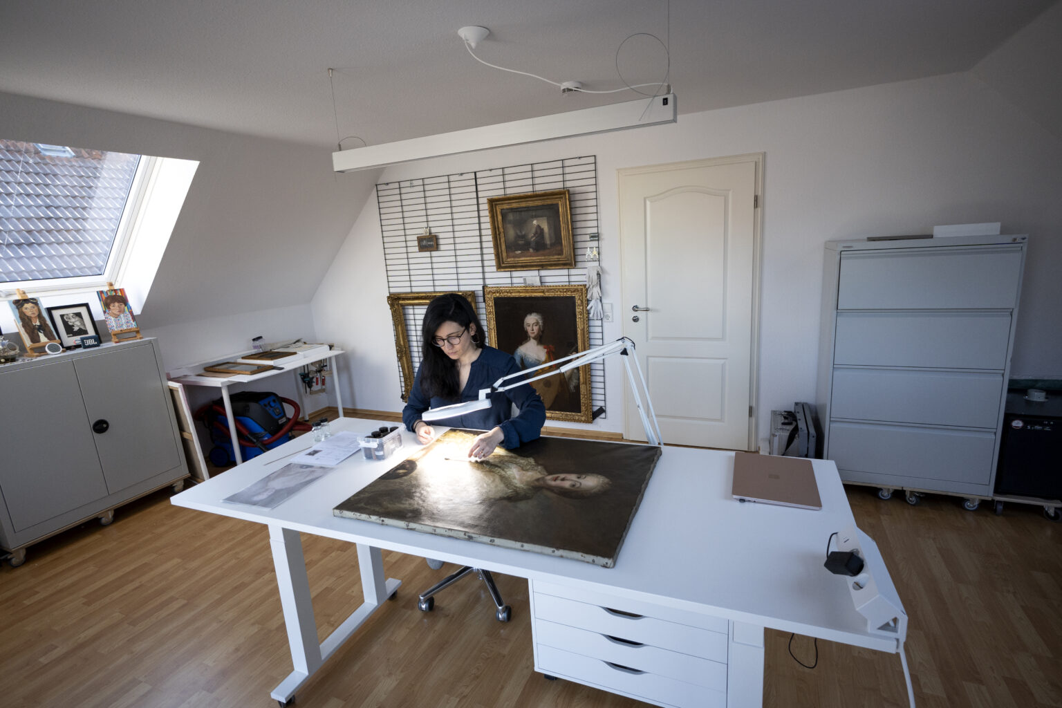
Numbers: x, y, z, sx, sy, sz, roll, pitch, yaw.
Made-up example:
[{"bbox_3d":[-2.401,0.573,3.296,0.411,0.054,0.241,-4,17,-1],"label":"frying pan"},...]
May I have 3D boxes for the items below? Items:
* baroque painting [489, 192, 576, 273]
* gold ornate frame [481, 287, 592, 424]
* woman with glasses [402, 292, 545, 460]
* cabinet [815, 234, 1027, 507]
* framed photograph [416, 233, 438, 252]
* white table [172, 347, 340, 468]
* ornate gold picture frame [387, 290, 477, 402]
[{"bbox_3d":[0.013,-0.924,4.027,0.645,0.556,0.070,2,20,24],"label":"baroque painting"},{"bbox_3d":[0.070,-0.004,4.277,0.858,1.091,0.065,2,14,24],"label":"gold ornate frame"},{"bbox_3d":[-0.217,0.426,2.432,0.620,1.360,0.700,2,14,24],"label":"woman with glasses"},{"bbox_3d":[2.134,0.029,3.043,0.790,1.360,0.500,1,14,23],"label":"cabinet"},{"bbox_3d":[-0.858,-0.929,4.471,0.186,0.124,0.022,2,14,24],"label":"framed photograph"},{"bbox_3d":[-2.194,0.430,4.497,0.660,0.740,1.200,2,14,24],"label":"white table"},{"bbox_3d":[-0.785,-0.037,4.658,0.873,1.006,0.075,2,15,24],"label":"ornate gold picture frame"}]

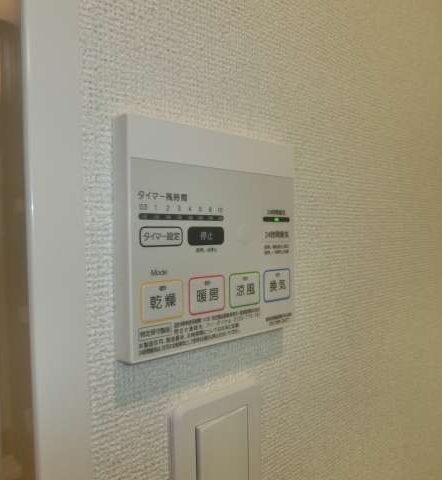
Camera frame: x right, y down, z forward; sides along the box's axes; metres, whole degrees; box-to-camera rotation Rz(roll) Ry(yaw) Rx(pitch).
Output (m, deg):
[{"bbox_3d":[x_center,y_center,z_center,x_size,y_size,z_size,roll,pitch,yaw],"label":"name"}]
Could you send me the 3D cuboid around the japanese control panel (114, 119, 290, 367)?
[{"bbox_3d":[-0.001,-0.001,0.260,0.129,0.120,0.013,-1,1,-43],"label":"japanese control panel"}]

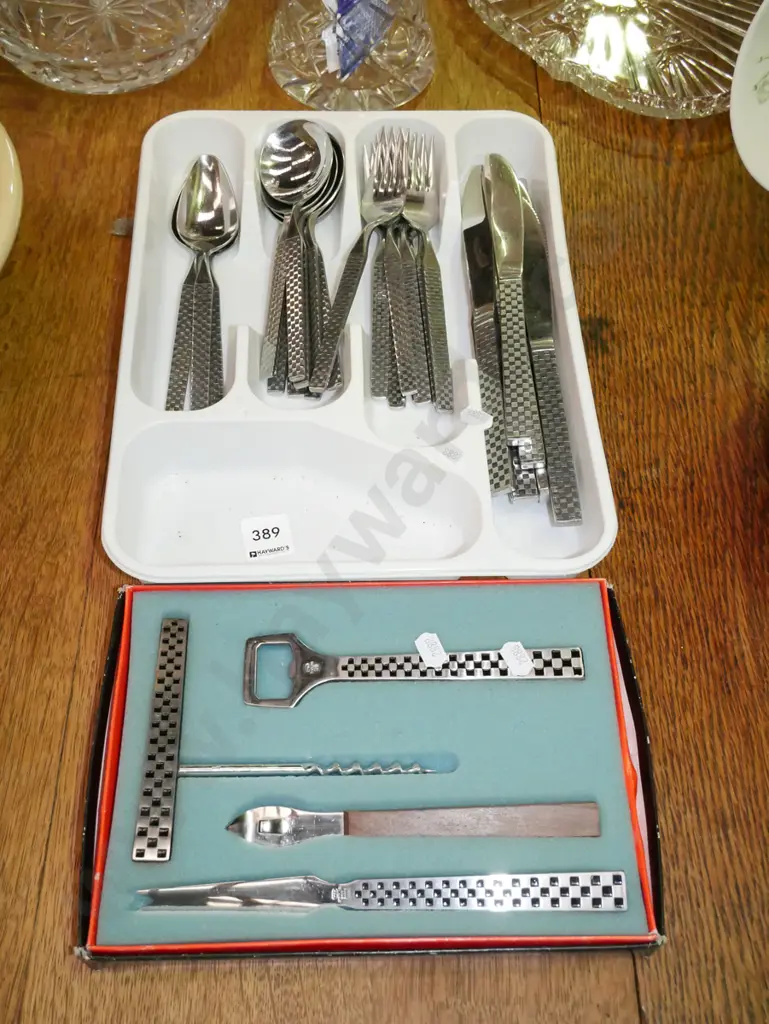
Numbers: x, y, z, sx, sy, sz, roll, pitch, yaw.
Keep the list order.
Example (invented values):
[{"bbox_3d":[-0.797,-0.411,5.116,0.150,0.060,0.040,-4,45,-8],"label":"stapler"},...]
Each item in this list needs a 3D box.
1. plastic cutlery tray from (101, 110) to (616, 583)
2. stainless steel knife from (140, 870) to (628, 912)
[{"bbox_3d":[-0.017,-0.098,0.608,0.252,0.046,0.325,-1,60,-2],"label":"plastic cutlery tray"},{"bbox_3d":[-0.001,0.162,0.451,0.207,0.005,0.017,-1,60,0],"label":"stainless steel knife"}]

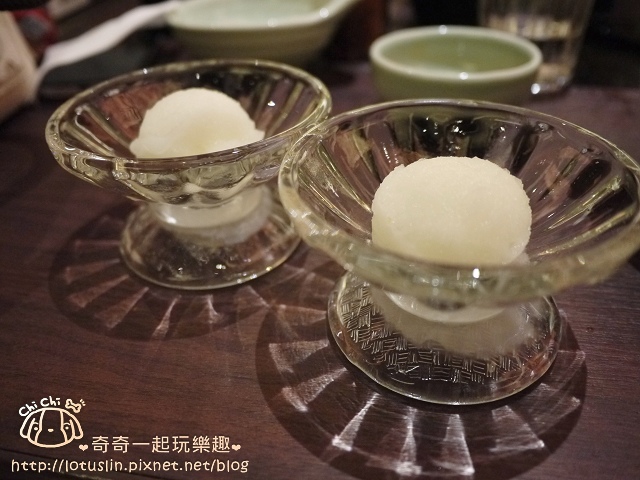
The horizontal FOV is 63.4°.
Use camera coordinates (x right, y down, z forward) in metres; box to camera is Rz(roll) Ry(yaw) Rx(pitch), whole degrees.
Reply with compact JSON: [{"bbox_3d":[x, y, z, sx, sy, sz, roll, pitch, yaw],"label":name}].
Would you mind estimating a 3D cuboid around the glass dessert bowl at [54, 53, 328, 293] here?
[{"bbox_3d":[-0.048,-0.029,0.218,0.106,0.057,0.106,-2,38,1],"label":"glass dessert bowl"}]

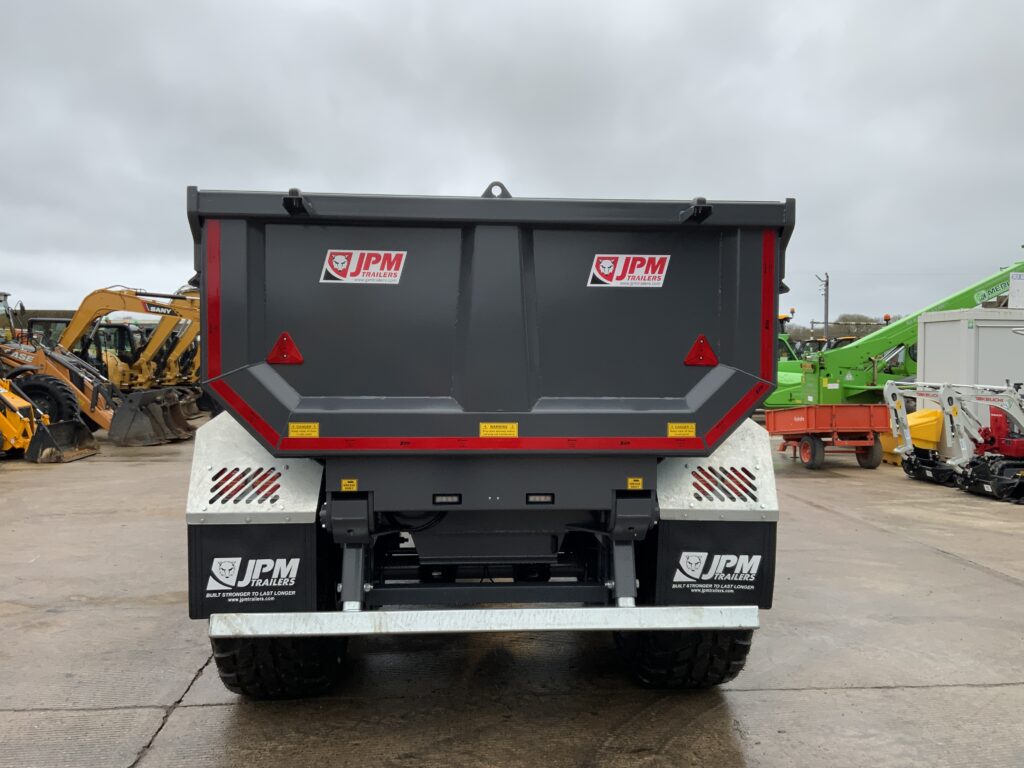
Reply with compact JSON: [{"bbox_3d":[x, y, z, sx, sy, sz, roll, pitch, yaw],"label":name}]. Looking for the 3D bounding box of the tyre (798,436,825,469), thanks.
[{"bbox_3d":[4.724,1.078,13.500,0.200,0.525,0.525,0,1,-6],"label":"tyre"}]

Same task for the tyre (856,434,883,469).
[{"bbox_3d":[5.659,1.084,13.580,0.200,0.525,0.525,0,1,-6],"label":"tyre"}]

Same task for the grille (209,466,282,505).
[{"bbox_3d":[-1.118,0.429,3.600,0.302,0.158,0.020,0,-23,-5],"label":"grille"}]

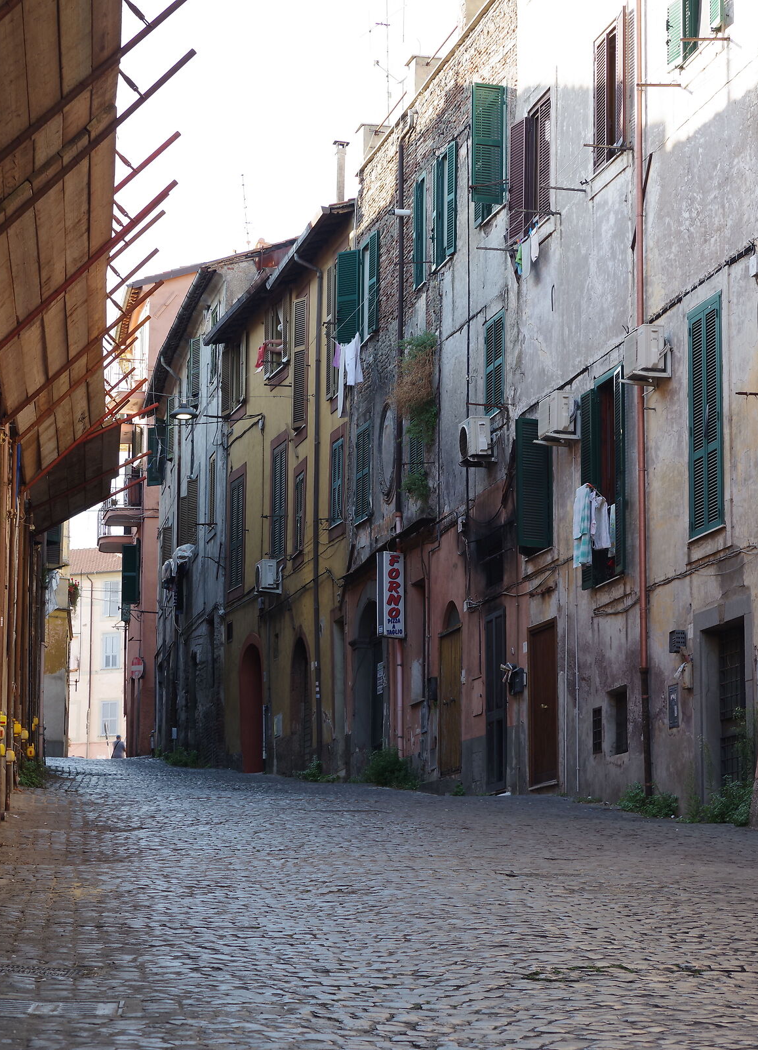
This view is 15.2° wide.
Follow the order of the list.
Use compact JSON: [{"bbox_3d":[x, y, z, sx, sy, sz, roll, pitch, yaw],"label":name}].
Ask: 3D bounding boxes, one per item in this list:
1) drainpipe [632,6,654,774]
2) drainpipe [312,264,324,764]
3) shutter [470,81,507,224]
[{"bbox_3d":[3.165,-1.640,34.000,0.100,9.700,0.100,3,-10,-14],"label":"drainpipe"},{"bbox_3d":[-1.111,-0.191,51.876,0.130,9.200,0.120,2,-9,-11],"label":"drainpipe"},{"bbox_3d":[1.537,-5.316,39.700,0.490,1.720,0.060,4,-10,-20],"label":"shutter"}]

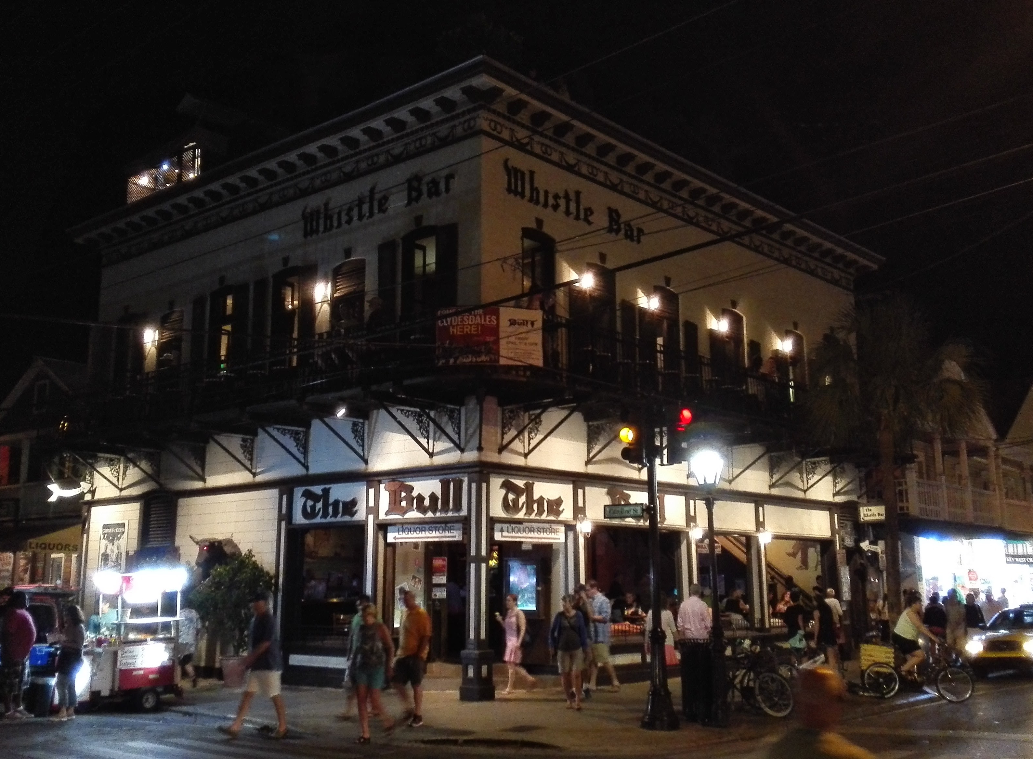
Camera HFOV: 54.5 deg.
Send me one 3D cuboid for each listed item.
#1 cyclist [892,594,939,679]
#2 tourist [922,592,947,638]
[{"bbox_3d":[6.772,4.349,17.000,0.750,1.460,0.500,-8,-15,34],"label":"cyclist"},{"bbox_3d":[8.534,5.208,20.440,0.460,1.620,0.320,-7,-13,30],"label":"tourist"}]

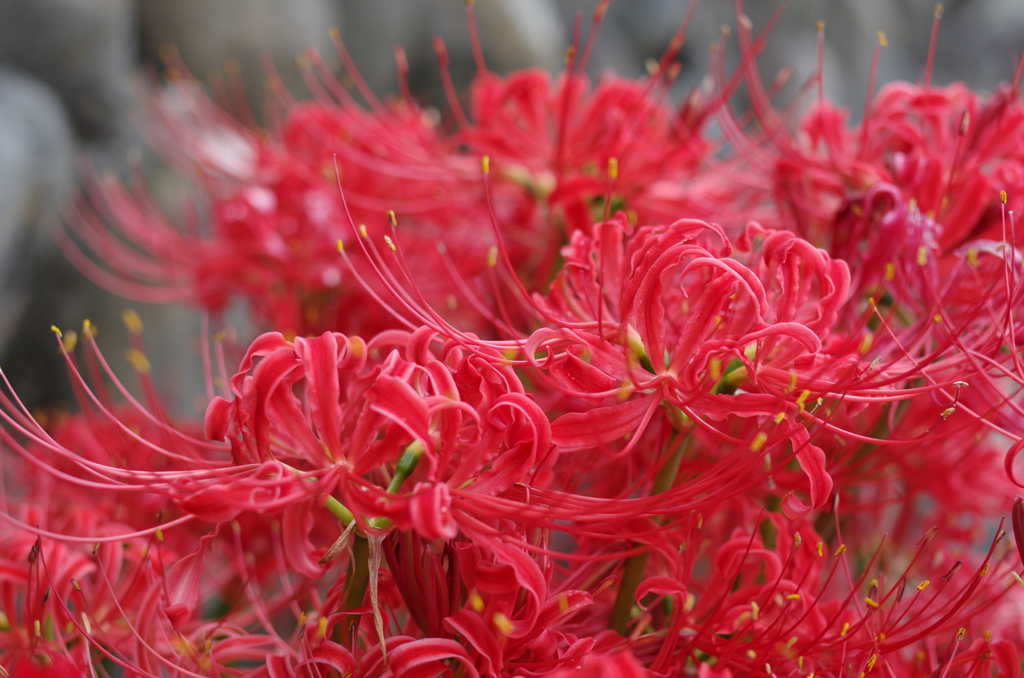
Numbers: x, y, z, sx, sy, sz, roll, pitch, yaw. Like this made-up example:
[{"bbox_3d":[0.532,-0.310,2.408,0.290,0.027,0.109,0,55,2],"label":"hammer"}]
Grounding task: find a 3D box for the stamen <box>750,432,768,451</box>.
[{"bbox_3d":[0.056,0.023,0.335,0.002,0.004,0.002,32,0,0],"label":"stamen"}]

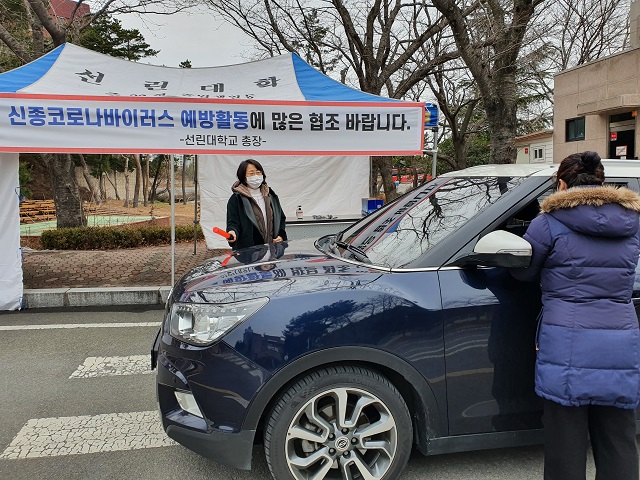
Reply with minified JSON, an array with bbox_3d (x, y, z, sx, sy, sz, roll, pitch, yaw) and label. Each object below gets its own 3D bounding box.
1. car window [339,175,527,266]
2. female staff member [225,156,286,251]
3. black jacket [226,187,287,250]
[{"bbox_3d":[0.564,-0.168,2.927,0.940,0.130,1.380,-33,10,-4],"label":"car window"},{"bbox_3d":[-0.540,0.150,4.090,0.510,1.660,0.380,-2,6,-22],"label":"female staff member"},{"bbox_3d":[-0.540,-0.060,4.060,0.510,0.780,0.360,-2,6,-22],"label":"black jacket"}]

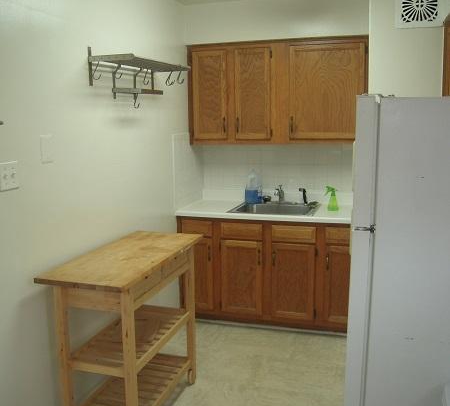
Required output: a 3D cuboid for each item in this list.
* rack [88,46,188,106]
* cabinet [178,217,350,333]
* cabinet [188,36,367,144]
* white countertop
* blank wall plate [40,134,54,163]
[{"bbox_3d":[-0.472,-0.705,2.797,0.294,0.305,0.670,2,10,17],"label":"rack"},{"bbox_3d":[0.384,0.501,3.865,1.366,0.869,0.617,2,10,17],"label":"cabinet"},{"bbox_3d":[0.409,-0.843,3.780,1.376,0.757,0.336,2,10,17],"label":"cabinet"},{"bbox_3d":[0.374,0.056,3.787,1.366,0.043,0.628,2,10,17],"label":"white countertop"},{"bbox_3d":[-0.803,-0.247,2.206,0.009,0.120,0.083,3,10,17],"label":"blank wall plate"}]

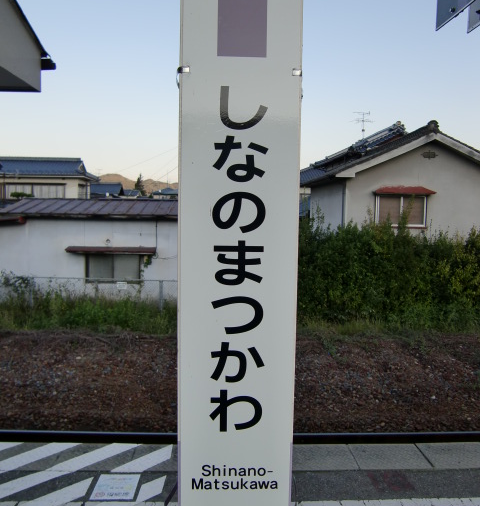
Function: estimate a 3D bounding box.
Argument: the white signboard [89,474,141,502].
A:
[{"bbox_3d":[-0.737,1.393,3.096,0.250,0.015,0.292,1,5,-2],"label":"white signboard"}]

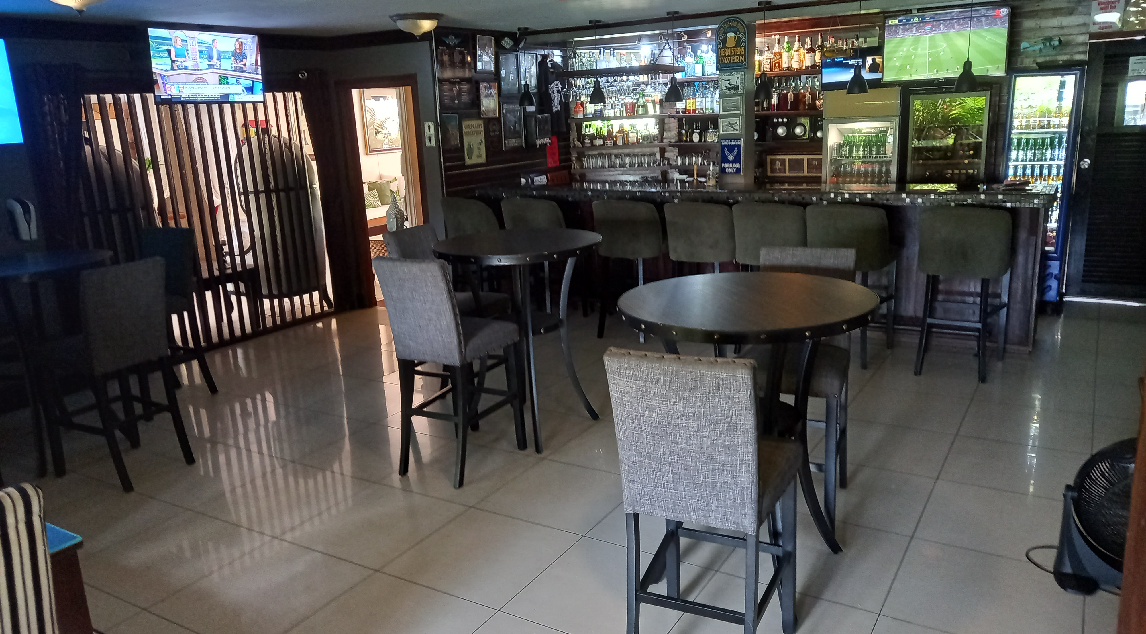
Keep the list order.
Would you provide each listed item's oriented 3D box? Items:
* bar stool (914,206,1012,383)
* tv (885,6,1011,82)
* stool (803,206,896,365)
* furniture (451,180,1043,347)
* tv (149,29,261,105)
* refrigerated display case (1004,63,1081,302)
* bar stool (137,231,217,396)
[{"bbox_3d":[2.516,-0.192,5.289,0.510,1.070,0.600,6,16,31],"label":"bar stool"},{"bbox_3d":[3.094,-2.255,6.906,0.950,0.550,0.070,4,25,28],"label":"tv"},{"bbox_3d":[1.890,-0.248,5.580,0.500,1.090,0.610,6,16,31],"label":"stool"},{"bbox_3d":[1.208,-0.534,6.904,4.780,1.080,0.620,6,16,31],"label":"furniture"},{"bbox_3d":[-2.902,-1.990,6.598,0.070,0.560,0.965,12,20,32],"label":"tv"},{"bbox_3d":[3.747,-1.028,6.671,0.500,1.880,0.560,6,16,31],"label":"refrigerated display case"},{"bbox_3d":[-2.734,0.033,5.329,0.425,1.110,0.580,4,15,26],"label":"bar stool"}]

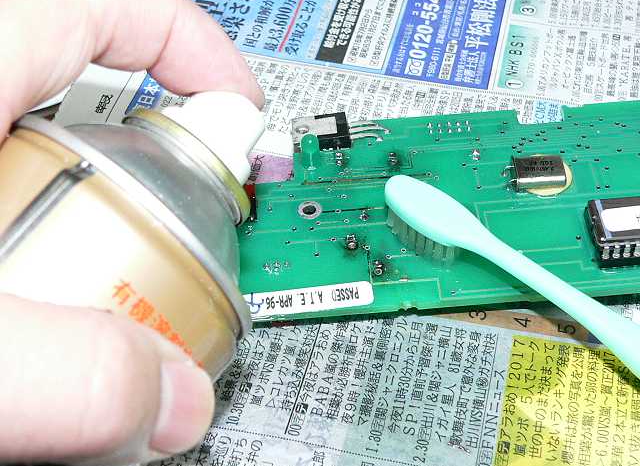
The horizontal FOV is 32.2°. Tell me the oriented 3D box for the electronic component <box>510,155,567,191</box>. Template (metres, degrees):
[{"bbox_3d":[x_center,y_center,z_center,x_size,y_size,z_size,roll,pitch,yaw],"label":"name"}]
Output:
[{"bbox_3d":[0.057,-0.016,0.288,0.013,0.004,0.011,-4,48,-1],"label":"electronic component"}]

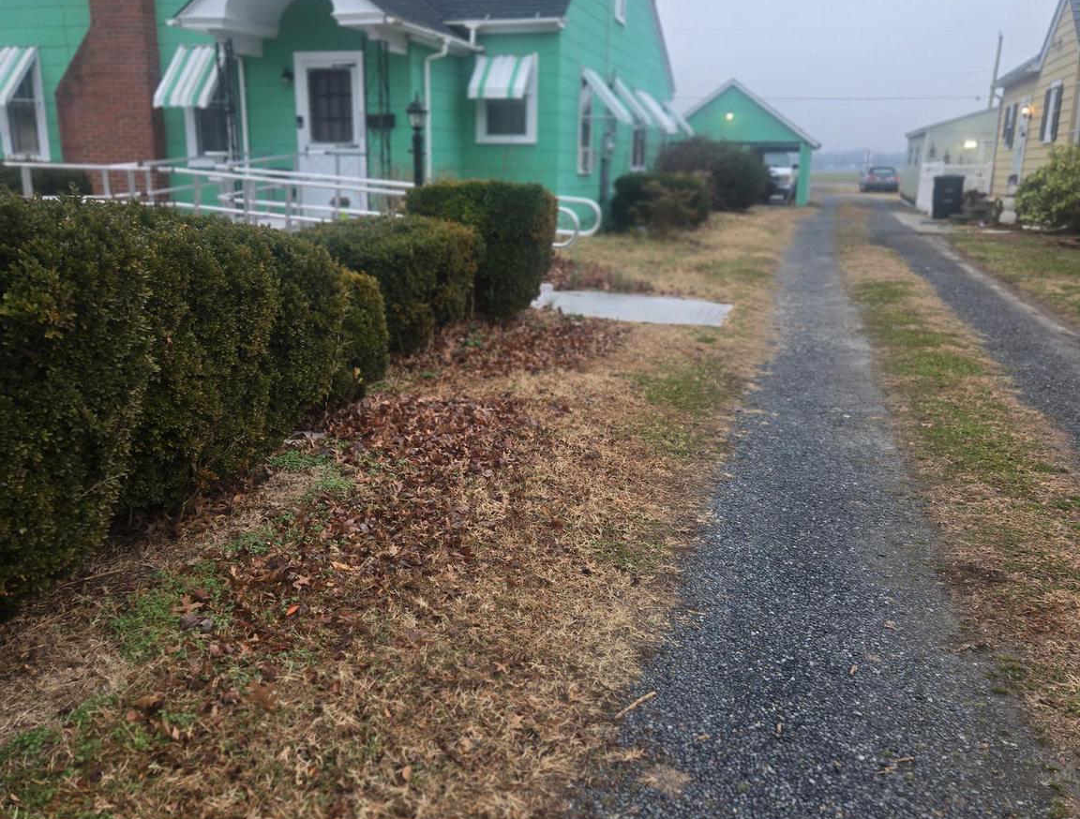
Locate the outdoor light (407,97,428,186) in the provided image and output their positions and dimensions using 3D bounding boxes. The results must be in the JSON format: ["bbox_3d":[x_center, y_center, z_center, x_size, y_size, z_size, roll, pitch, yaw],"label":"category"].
[{"bbox_3d":[-1.100,-1.941,8.725,0.210,1.821,0.210,5,15,16],"label":"outdoor light"}]

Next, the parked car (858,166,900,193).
[{"bbox_3d":[19.347,-13.164,54.629,1.720,1.450,4.400,4,15,11],"label":"parked car"}]

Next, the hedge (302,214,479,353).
[{"bbox_3d":[-1.014,-0.987,7.150,1.130,0.820,1.200,5,15,16],"label":"hedge"}]

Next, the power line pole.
[{"bbox_3d":[27.434,-17.978,58.167,0.260,9.378,0.260,5,15,16],"label":"power line pole"}]

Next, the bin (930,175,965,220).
[{"bbox_3d":[10.700,-5.524,24.984,0.690,1.100,0.800,5,15,16],"label":"bin"}]

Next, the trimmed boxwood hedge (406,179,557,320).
[{"bbox_3d":[-0.506,-1.427,8.334,1.110,1.040,1.000,5,15,16],"label":"trimmed boxwood hedge"}]

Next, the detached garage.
[{"bbox_3d":[7.452,-9.925,35.933,6.120,4.196,6.400,5,15,16],"label":"detached garage"}]

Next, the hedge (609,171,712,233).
[{"bbox_3d":[2.311,-3.945,18.082,1.450,1.080,1.900,5,15,16],"label":"hedge"}]

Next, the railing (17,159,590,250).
[{"bbox_3d":[-2.376,-2.262,10.856,6.500,1.300,2.850,5,15,16],"label":"railing"}]

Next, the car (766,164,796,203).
[{"bbox_3d":[8.867,-8.841,36.507,1.920,1.850,5.000,5,15,16],"label":"car"}]

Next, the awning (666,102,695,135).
[{"bbox_3d":[3.246,-6.681,22.061,0.610,0.730,1.100,5,15,16],"label":"awning"}]

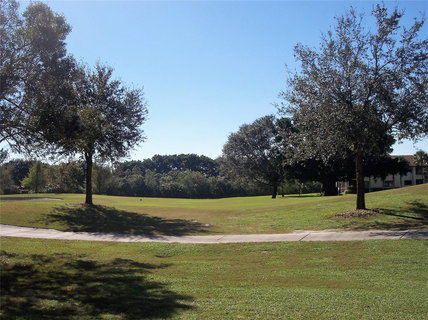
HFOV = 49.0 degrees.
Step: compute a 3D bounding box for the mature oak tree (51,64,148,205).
[{"bbox_3d":[-6.280,-1.390,25.500,5.600,7.600,5.500,0,-3,0],"label":"mature oak tree"}]

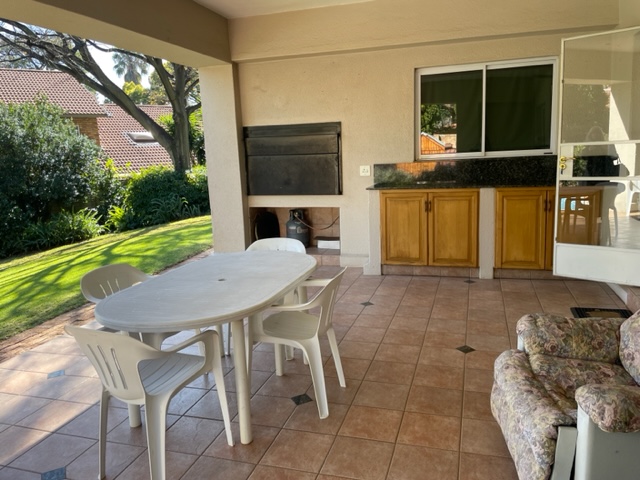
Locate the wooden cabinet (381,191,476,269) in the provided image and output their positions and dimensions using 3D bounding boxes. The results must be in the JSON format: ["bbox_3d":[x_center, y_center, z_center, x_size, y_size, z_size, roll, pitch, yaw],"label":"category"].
[{"bbox_3d":[1.230,-0.160,5.369,1.029,0.834,0.390,1,11,18],"label":"wooden cabinet"}]

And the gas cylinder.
[{"bbox_3d":[-0.288,-0.141,6.423,0.315,0.522,0.315,-2,10,0],"label":"gas cylinder"}]

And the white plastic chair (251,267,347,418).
[{"bbox_3d":[-0.107,0.548,2.760,0.576,0.780,0.564,1,11,20],"label":"white plastic chair"}]

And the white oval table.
[{"bbox_3d":[-0.559,0.582,2.883,0.951,0.717,1.533,1,11,20],"label":"white oval table"}]

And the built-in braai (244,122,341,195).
[{"bbox_3d":[-0.268,-1.013,6.088,1.254,0.852,0.450,1,11,18],"label":"built-in braai"}]

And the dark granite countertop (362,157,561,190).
[{"bbox_3d":[1.622,-0.697,5.095,2.220,0.279,0.426,1,11,18],"label":"dark granite countertop"}]

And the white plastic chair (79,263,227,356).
[{"bbox_3d":[-1.100,0.552,3.042,0.576,0.780,0.564,3,11,26],"label":"white plastic chair"}]

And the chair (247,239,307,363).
[{"bbox_3d":[-0.374,0.413,3.598,0.564,0.774,0.576,1,11,18],"label":"chair"}]

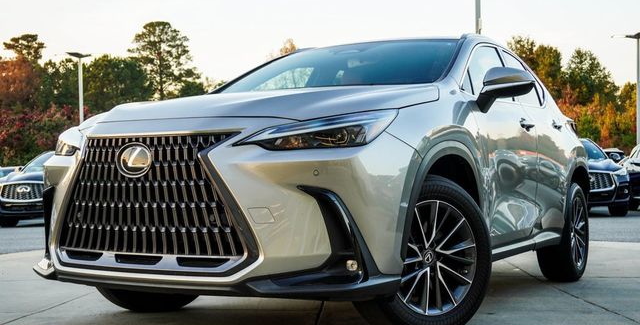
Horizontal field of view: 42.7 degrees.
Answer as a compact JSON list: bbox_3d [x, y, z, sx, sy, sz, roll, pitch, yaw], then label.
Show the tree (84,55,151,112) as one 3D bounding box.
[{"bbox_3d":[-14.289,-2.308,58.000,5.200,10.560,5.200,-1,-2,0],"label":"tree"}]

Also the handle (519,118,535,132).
[{"bbox_3d":[1.209,-0.224,4.770,0.060,0.060,0.230,-2,-3,30],"label":"handle"}]

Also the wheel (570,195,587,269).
[{"bbox_3d":[1.804,0.494,5.974,0.200,0.500,0.500,-2,-3,30],"label":"wheel"}]

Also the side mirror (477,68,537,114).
[{"bbox_3d":[0.949,-0.370,4.162,0.280,0.220,0.190,-2,-3,30],"label":"side mirror"}]

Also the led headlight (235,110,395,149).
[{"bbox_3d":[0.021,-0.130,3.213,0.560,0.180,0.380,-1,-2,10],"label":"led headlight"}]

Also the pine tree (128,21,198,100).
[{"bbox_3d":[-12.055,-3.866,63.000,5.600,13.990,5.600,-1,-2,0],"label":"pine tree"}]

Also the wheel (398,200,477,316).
[{"bbox_3d":[0.449,0.420,3.664,0.500,0.500,0.200,1,-3,-34],"label":"wheel"}]

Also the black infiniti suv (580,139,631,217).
[{"bbox_3d":[5.330,0.300,18.000,1.920,1.690,4.750,-1,-2,4],"label":"black infiniti suv"}]

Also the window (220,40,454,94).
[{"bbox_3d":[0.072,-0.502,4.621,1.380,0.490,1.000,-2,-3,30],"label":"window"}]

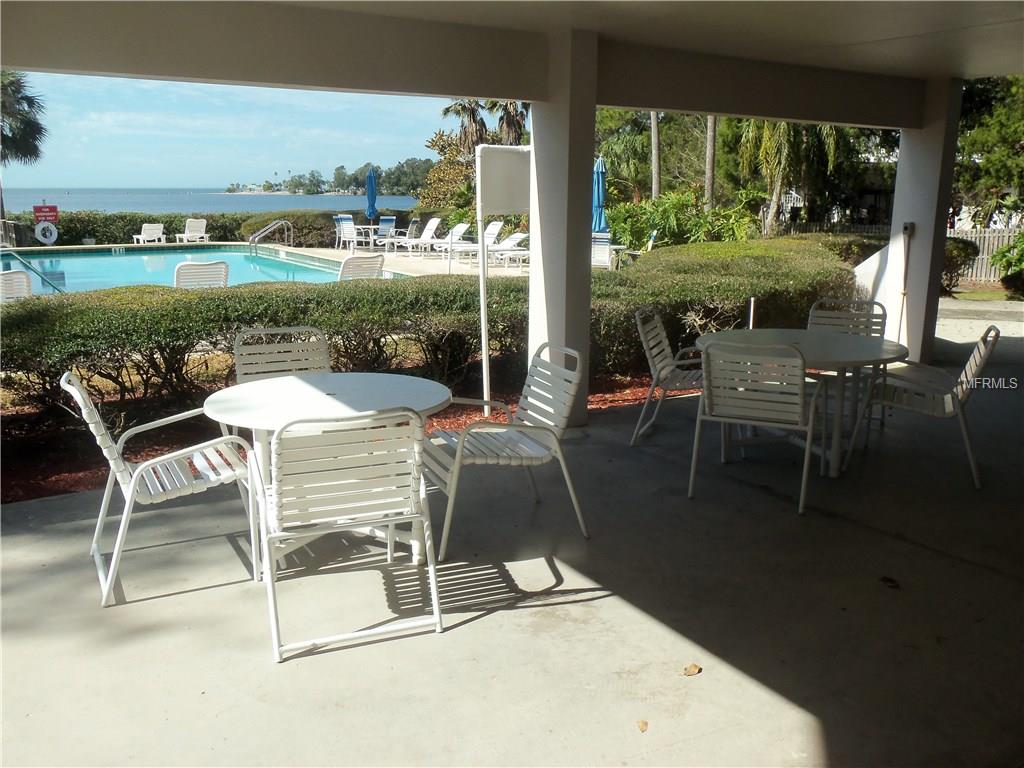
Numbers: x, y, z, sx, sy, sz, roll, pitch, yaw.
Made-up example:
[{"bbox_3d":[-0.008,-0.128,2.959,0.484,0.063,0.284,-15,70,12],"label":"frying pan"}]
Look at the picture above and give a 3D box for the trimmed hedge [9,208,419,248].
[{"bbox_3d":[-9.831,-5.155,28.137,13.600,1.050,2.000,0,13,0],"label":"trimmed hedge"}]

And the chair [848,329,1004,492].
[{"bbox_3d":[2.383,0.068,5.010,0.700,0.860,0.590,7,14,27],"label":"chair"}]

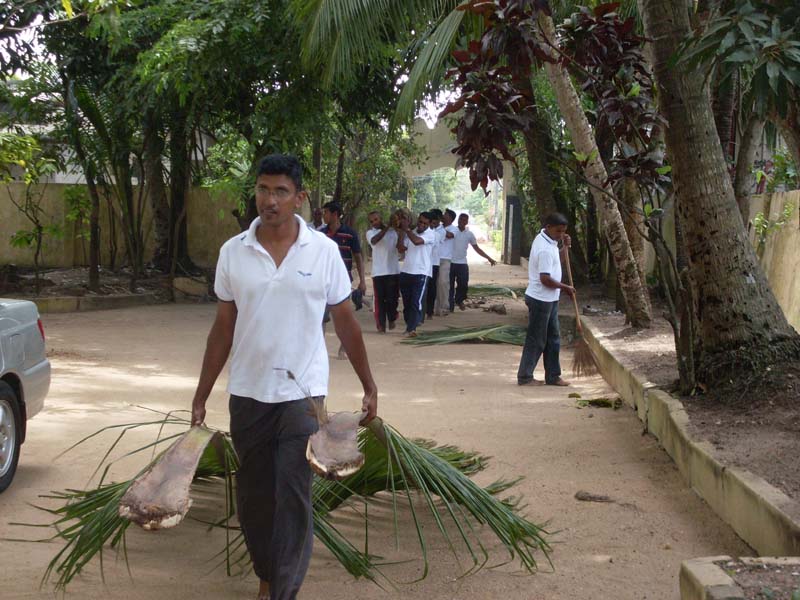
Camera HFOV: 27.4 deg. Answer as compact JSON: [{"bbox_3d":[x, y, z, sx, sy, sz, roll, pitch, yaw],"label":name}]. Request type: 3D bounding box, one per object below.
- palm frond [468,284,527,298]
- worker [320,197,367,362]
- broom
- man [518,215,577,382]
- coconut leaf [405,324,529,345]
[{"bbox_3d":[2.131,-0.195,35.500,1.800,0.250,1.400,0,2,0],"label":"palm frond"},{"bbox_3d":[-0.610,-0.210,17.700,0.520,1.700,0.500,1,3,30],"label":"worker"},{"bbox_3d":[1.686,0.118,15.500,0.270,1.300,0.200,-12,18,-6],"label":"broom"},{"bbox_3d":[1.357,-0.009,15.300,0.540,1.620,0.500,0,2,7],"label":"man"},{"bbox_3d":[0.868,0.444,21.100,1.700,0.240,1.300,0,2,-11],"label":"coconut leaf"}]

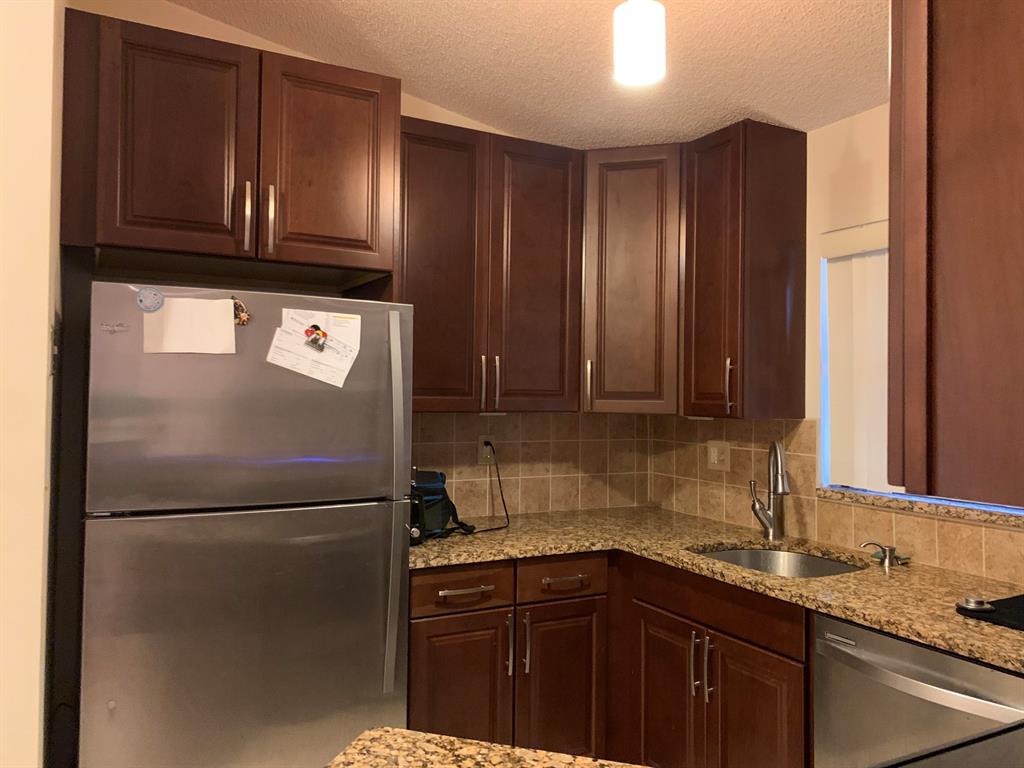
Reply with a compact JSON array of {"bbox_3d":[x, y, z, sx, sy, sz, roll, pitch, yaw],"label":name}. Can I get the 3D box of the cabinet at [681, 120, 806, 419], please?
[{"bbox_3d":[0.885,-0.408,2.939,0.313,1.063,0.326,1,-1,-28],"label":"cabinet"}]

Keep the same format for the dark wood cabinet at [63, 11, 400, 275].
[{"bbox_3d":[-0.909,-0.665,2.495,0.910,0.611,0.623,1,-1,-28],"label":"dark wood cabinet"}]

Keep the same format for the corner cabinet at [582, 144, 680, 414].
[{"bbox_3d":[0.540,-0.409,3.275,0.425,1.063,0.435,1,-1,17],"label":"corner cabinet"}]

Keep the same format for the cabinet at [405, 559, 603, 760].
[{"bbox_3d":[-0.138,1.020,2.888,0.759,0.851,0.620,1,-1,-28],"label":"cabinet"}]

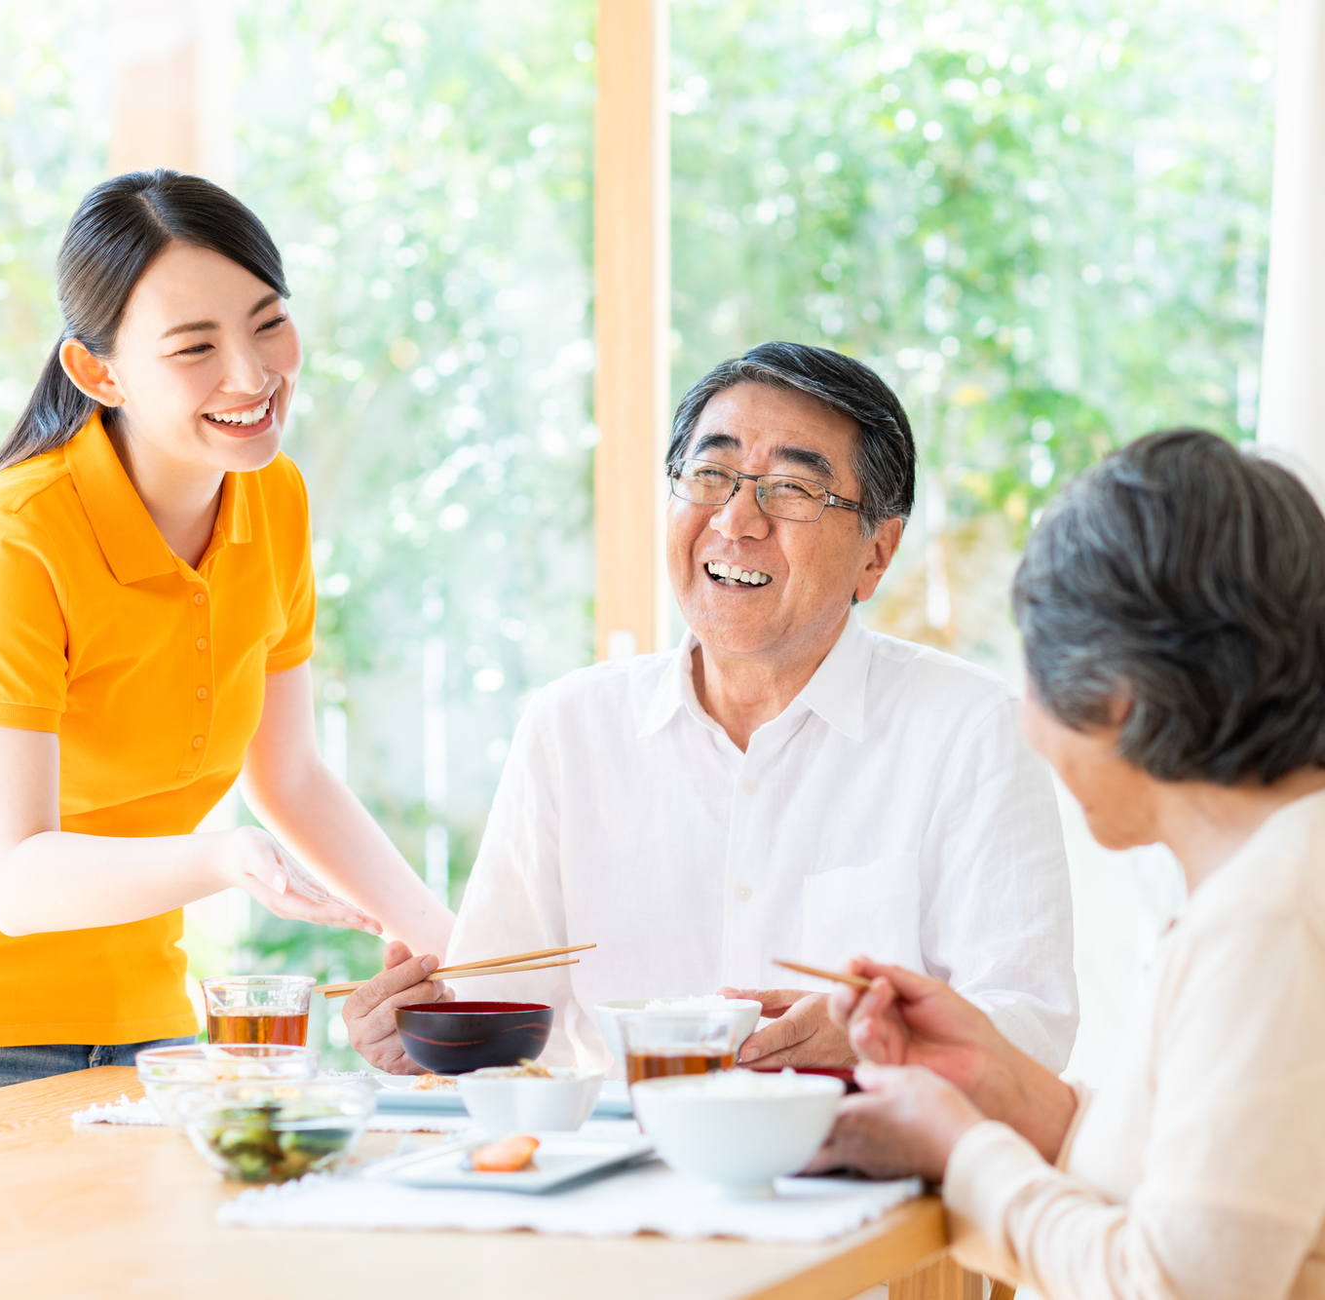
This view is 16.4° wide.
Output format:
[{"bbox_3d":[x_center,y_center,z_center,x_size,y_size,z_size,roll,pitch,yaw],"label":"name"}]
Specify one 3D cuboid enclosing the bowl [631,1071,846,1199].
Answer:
[{"bbox_3d":[0.043,0.276,2.610,0.121,0.063,0.121,0,0,0],"label":"bowl"}]

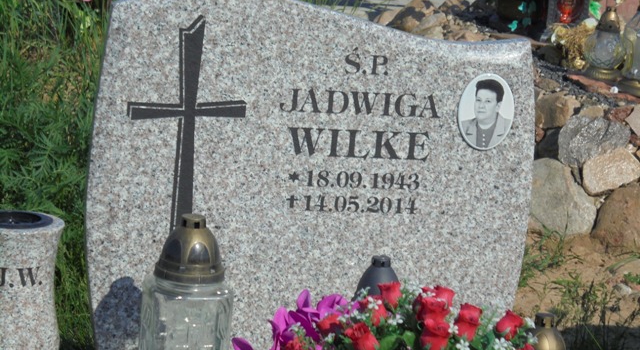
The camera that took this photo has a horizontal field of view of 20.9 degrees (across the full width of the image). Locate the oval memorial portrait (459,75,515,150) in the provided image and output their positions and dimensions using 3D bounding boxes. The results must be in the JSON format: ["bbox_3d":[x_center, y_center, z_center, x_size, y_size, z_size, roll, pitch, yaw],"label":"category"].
[{"bbox_3d":[0.258,-0.098,2.690,0.090,0.120,0.010,2,9,-13],"label":"oval memorial portrait"}]

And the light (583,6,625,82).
[{"bbox_3d":[0.799,-0.368,4.850,0.117,0.203,0.117,4,12,-1],"label":"light"}]

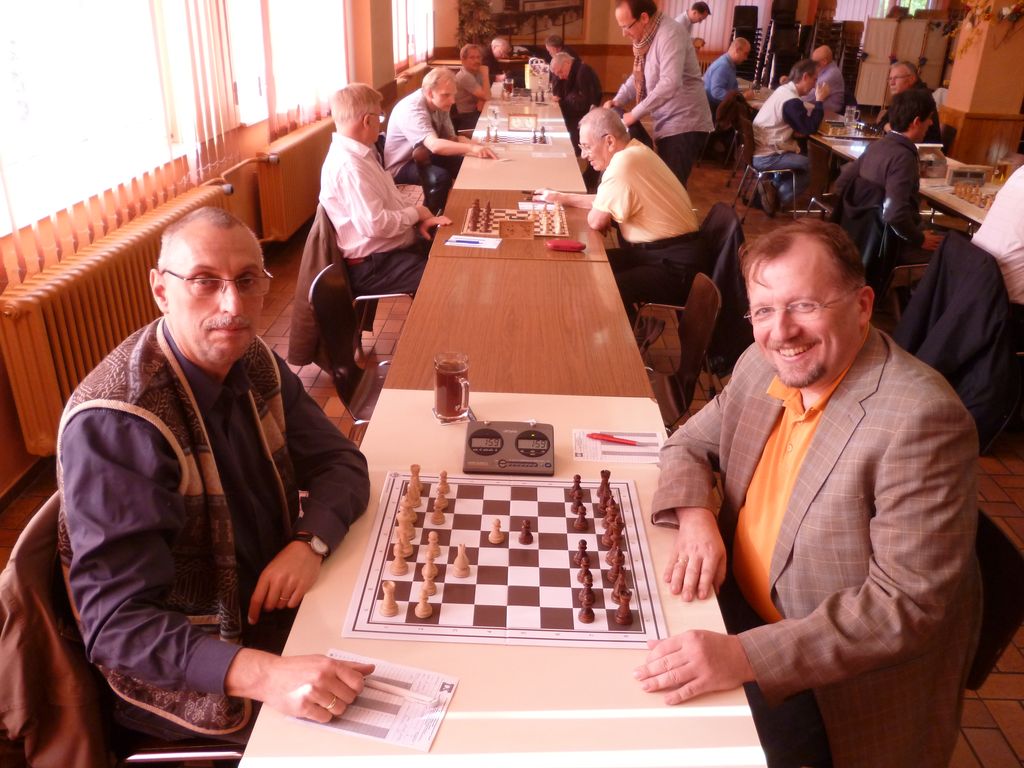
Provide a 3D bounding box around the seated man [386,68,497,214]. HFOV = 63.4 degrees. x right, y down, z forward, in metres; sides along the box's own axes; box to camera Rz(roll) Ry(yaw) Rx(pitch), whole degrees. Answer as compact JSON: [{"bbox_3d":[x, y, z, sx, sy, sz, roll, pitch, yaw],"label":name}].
[{"bbox_3d":[-0.482,-1.349,5.288,0.800,1.250,0.580,4,25,4],"label":"seated man"}]

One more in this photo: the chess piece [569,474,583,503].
[{"bbox_3d":[0.138,0.216,1.754,0.029,0.049,0.029,2,25,0],"label":"chess piece"}]

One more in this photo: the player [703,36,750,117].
[{"bbox_3d":[2.312,-3.077,9.070,0.780,1.325,0.520,1,25,-2],"label":"player"}]

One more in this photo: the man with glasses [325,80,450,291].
[{"bbox_3d":[-0.515,-0.685,3.842,0.700,1.310,0.520,2,25,0],"label":"man with glasses"}]

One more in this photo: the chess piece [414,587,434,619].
[{"bbox_3d":[-0.148,0.369,1.405,0.029,0.049,0.029,2,25,0],"label":"chess piece"}]

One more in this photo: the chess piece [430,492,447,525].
[{"bbox_3d":[-0.144,0.252,1.654,0.029,0.051,0.029,2,25,0],"label":"chess piece"}]

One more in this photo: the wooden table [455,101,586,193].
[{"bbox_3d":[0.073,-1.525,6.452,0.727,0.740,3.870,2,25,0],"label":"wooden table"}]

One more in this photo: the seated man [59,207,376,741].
[{"bbox_3d":[-0.438,0.387,1.482,0.730,1.350,0.600,20,30,34],"label":"seated man"}]

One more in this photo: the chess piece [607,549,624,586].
[{"bbox_3d":[0.186,0.313,1.453,0.030,0.066,0.030,2,25,0],"label":"chess piece"}]

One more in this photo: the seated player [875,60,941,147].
[{"bbox_3d":[3.192,-1.941,6.771,0.760,1.290,0.560,0,25,-5],"label":"seated player"}]

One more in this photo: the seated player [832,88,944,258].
[{"bbox_3d":[2.033,-0.887,4.434,0.780,1.305,0.550,-1,25,-7],"label":"seated player"}]

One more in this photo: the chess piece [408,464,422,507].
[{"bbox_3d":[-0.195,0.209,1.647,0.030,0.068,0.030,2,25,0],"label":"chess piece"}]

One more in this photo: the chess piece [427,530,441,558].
[{"bbox_3d":[-0.145,0.299,1.555,0.029,0.049,0.029,2,25,0],"label":"chess piece"}]

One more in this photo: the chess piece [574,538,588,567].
[{"bbox_3d":[0.129,0.304,1.508,0.027,0.047,0.027,2,25,0],"label":"chess piece"}]

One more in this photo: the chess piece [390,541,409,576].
[{"bbox_3d":[-0.197,0.300,1.453,0.032,0.067,0.032,2,25,0],"label":"chess piece"}]

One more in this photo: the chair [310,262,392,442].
[{"bbox_3d":[-0.383,0.045,2.833,0.530,0.840,0.460,2,25,0],"label":"chair"}]

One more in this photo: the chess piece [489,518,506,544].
[{"bbox_3d":[-0.028,0.281,1.603,0.029,0.049,0.029,2,25,0],"label":"chess piece"}]

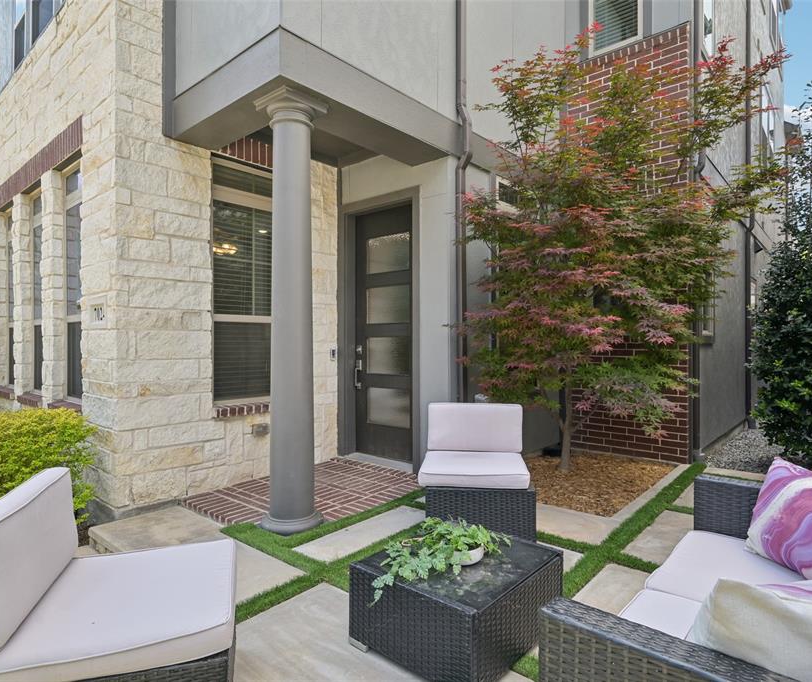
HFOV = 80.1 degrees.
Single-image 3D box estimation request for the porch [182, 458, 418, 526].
[{"bbox_3d":[-0.724,1.262,3.962,1.300,0.090,1.630,0,1,40],"label":"porch"}]

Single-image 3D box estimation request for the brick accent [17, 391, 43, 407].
[{"bbox_3d":[-3.589,0.569,4.686,0.860,0.100,0.120,0,0,40],"label":"brick accent"}]

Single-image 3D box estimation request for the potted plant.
[{"bbox_3d":[0.150,0.865,1.980,0.550,0.235,0.330,0,0,-12],"label":"potted plant"}]

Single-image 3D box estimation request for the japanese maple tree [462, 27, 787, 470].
[{"bbox_3d":[1.839,-0.795,4.122,2.200,4.150,2.200,0,1,40],"label":"japanese maple tree"}]

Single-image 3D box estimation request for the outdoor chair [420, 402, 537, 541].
[{"bbox_3d":[0.460,0.828,3.180,0.665,0.735,0.710,0,0,6],"label":"outdoor chair"}]

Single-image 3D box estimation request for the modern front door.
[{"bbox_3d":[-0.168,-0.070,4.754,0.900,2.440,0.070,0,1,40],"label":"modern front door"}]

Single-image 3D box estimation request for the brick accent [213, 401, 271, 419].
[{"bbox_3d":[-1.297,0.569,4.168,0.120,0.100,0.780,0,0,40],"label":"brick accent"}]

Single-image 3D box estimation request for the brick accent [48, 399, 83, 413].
[{"bbox_3d":[-2.761,0.566,3.993,0.890,0.100,0.120,0,0,40],"label":"brick accent"}]

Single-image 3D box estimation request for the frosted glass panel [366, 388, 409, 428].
[{"bbox_3d":[-0.169,0.651,4.744,0.575,0.370,0.025,0,1,40],"label":"frosted glass panel"}]

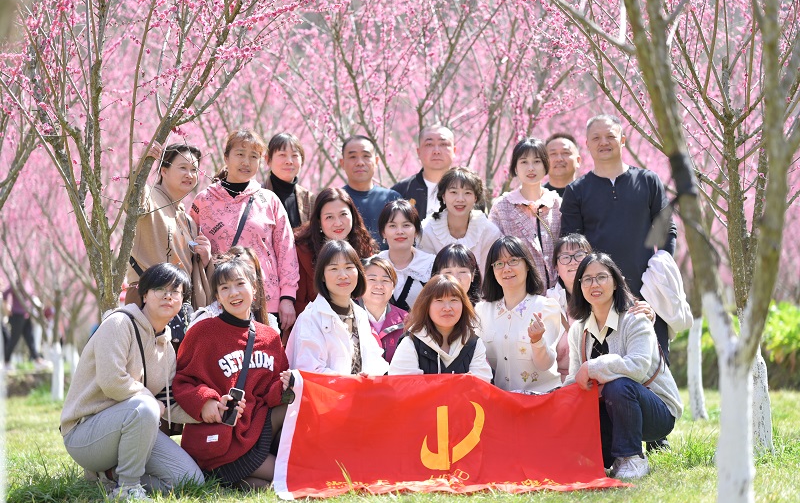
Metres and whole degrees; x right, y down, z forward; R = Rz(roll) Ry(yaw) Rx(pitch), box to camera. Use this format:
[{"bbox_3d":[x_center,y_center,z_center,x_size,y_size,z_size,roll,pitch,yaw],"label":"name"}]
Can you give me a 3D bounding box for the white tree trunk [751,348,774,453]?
[{"bbox_3d":[1.923,0.775,10.100,0.160,0.620,0.160,0,-1,0],"label":"white tree trunk"}]

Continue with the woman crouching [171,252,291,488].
[{"bbox_3d":[-0.727,0.529,8.250,0.540,1.000,0.620,1,-2,-22],"label":"woman crouching"}]

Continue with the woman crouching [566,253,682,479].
[{"bbox_3d":[0.951,0.487,8.000,0.480,0.950,0.620,-2,-3,25],"label":"woman crouching"}]

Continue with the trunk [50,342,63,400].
[{"bbox_3d":[-3.274,1.134,18.000,0.120,0.560,0.120,0,-1,0],"label":"trunk"}]

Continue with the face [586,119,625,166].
[{"bbox_3d":[1.007,-0.539,9.250,0.175,0.225,0.170,0,0,7],"label":"face"}]

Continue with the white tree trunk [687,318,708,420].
[{"bbox_3d":[2.284,0.898,14.500,0.140,0.780,0.140,-3,-3,0],"label":"white tree trunk"}]

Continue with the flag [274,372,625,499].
[{"bbox_3d":[0.204,0.752,7.800,1.450,0.500,0.280,0,0,-8],"label":"flag"}]

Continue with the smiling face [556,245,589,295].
[{"bbox_3d":[0.767,0.062,8.400,0.160,0.215,0.160,-6,0,0],"label":"smiling face"}]

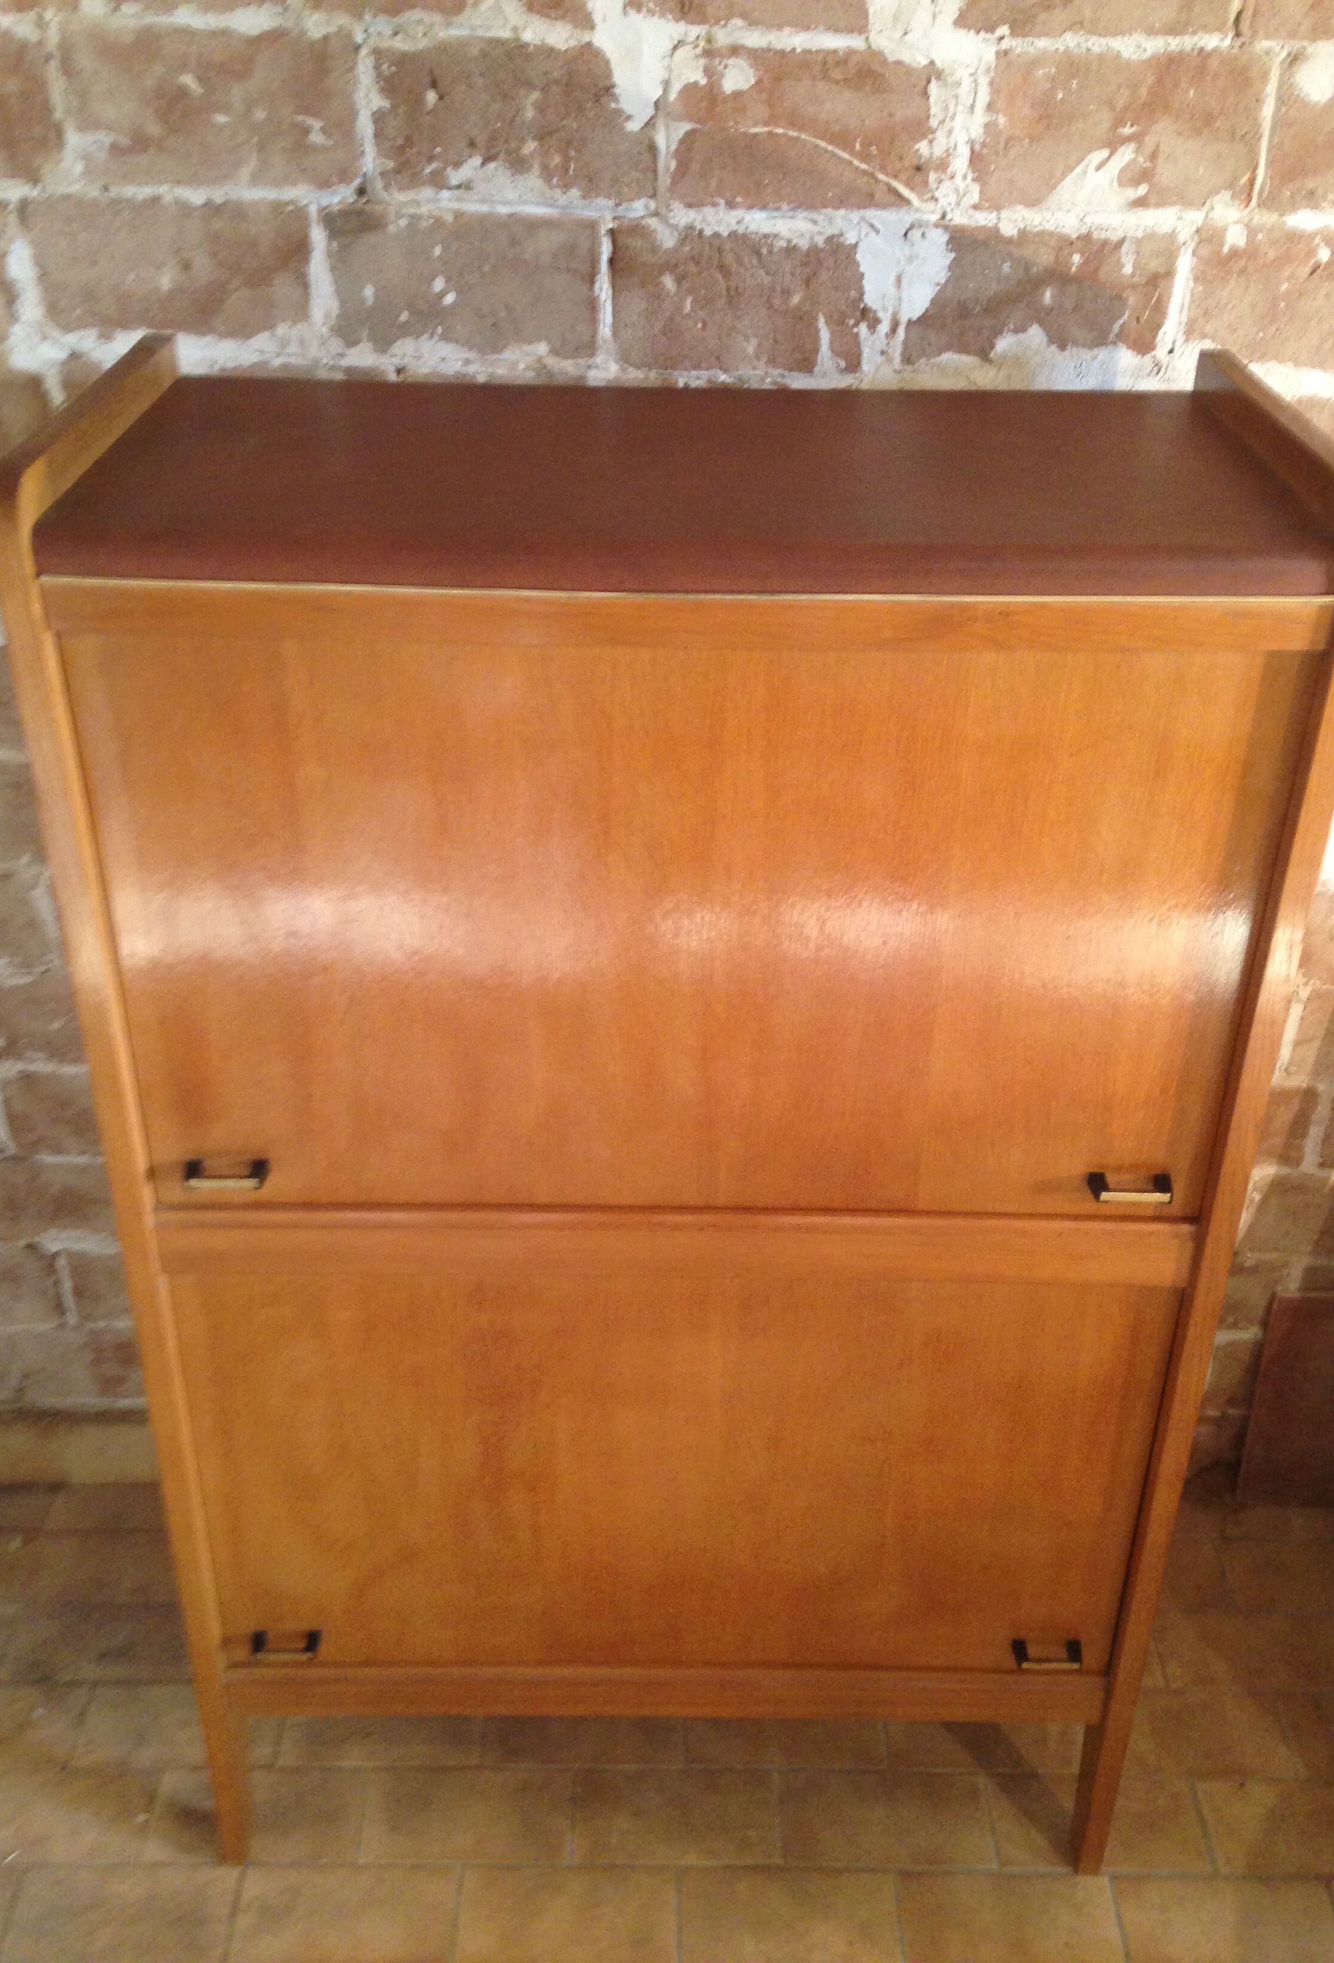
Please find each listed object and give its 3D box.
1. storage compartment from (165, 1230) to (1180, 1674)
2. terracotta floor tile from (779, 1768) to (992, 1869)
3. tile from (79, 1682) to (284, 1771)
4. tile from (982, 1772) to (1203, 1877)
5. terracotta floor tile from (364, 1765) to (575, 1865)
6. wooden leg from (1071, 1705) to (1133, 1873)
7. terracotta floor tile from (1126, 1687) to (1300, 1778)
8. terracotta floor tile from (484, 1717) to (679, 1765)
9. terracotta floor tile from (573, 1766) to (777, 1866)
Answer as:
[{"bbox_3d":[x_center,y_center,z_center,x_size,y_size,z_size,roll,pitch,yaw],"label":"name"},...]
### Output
[{"bbox_3d":[0.005,0.297,1.693,0.789,0.484,0.380,0,30,0],"label":"storage compartment"},{"bbox_3d":[0.216,0.828,1.833,0.200,0.012,0.099,0,30,0],"label":"terracotta floor tile"},{"bbox_3d":[-0.498,0.770,1.927,0.200,0.012,0.099,0,30,0],"label":"tile"},{"bbox_3d":[0.422,0.829,1.832,0.200,0.012,0.099,0,30,0],"label":"tile"},{"bbox_3d":[-0.196,0.825,1.835,0.200,0.012,0.099,0,30,0],"label":"terracotta floor tile"},{"bbox_3d":[0.404,0.740,1.748,0.026,0.227,0.049,0,30,0],"label":"wooden leg"},{"bbox_3d":[0.532,0.777,1.921,0.200,0.012,0.099,0,30,0],"label":"terracotta floor tile"},{"bbox_3d":[-0.086,0.773,1.925,0.200,0.012,0.099,0,30,0],"label":"terracotta floor tile"},{"bbox_3d":[0.010,0.827,1.834,0.200,0.012,0.099,0,30,0],"label":"terracotta floor tile"}]

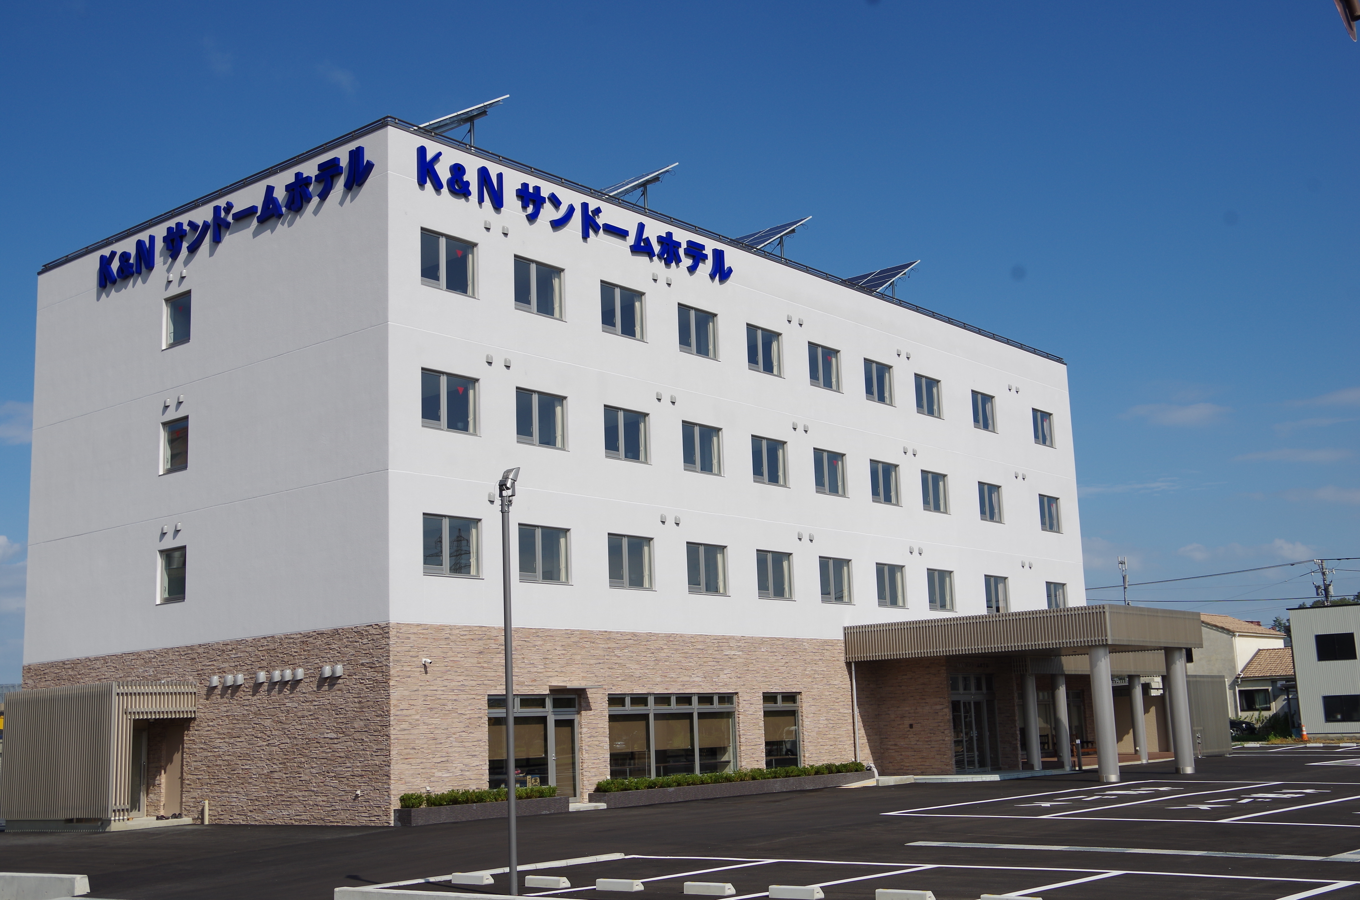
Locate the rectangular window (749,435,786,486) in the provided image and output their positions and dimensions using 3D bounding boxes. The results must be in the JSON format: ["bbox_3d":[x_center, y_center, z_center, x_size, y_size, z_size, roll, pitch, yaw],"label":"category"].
[{"bbox_3d":[2.447,0.337,43.733,0.150,1.291,1.673,-11,-13,38],"label":"rectangular window"}]

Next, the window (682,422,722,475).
[{"bbox_3d":[0.561,-0.005,41.466,0.150,1.291,1.673,-11,-13,38],"label":"window"}]

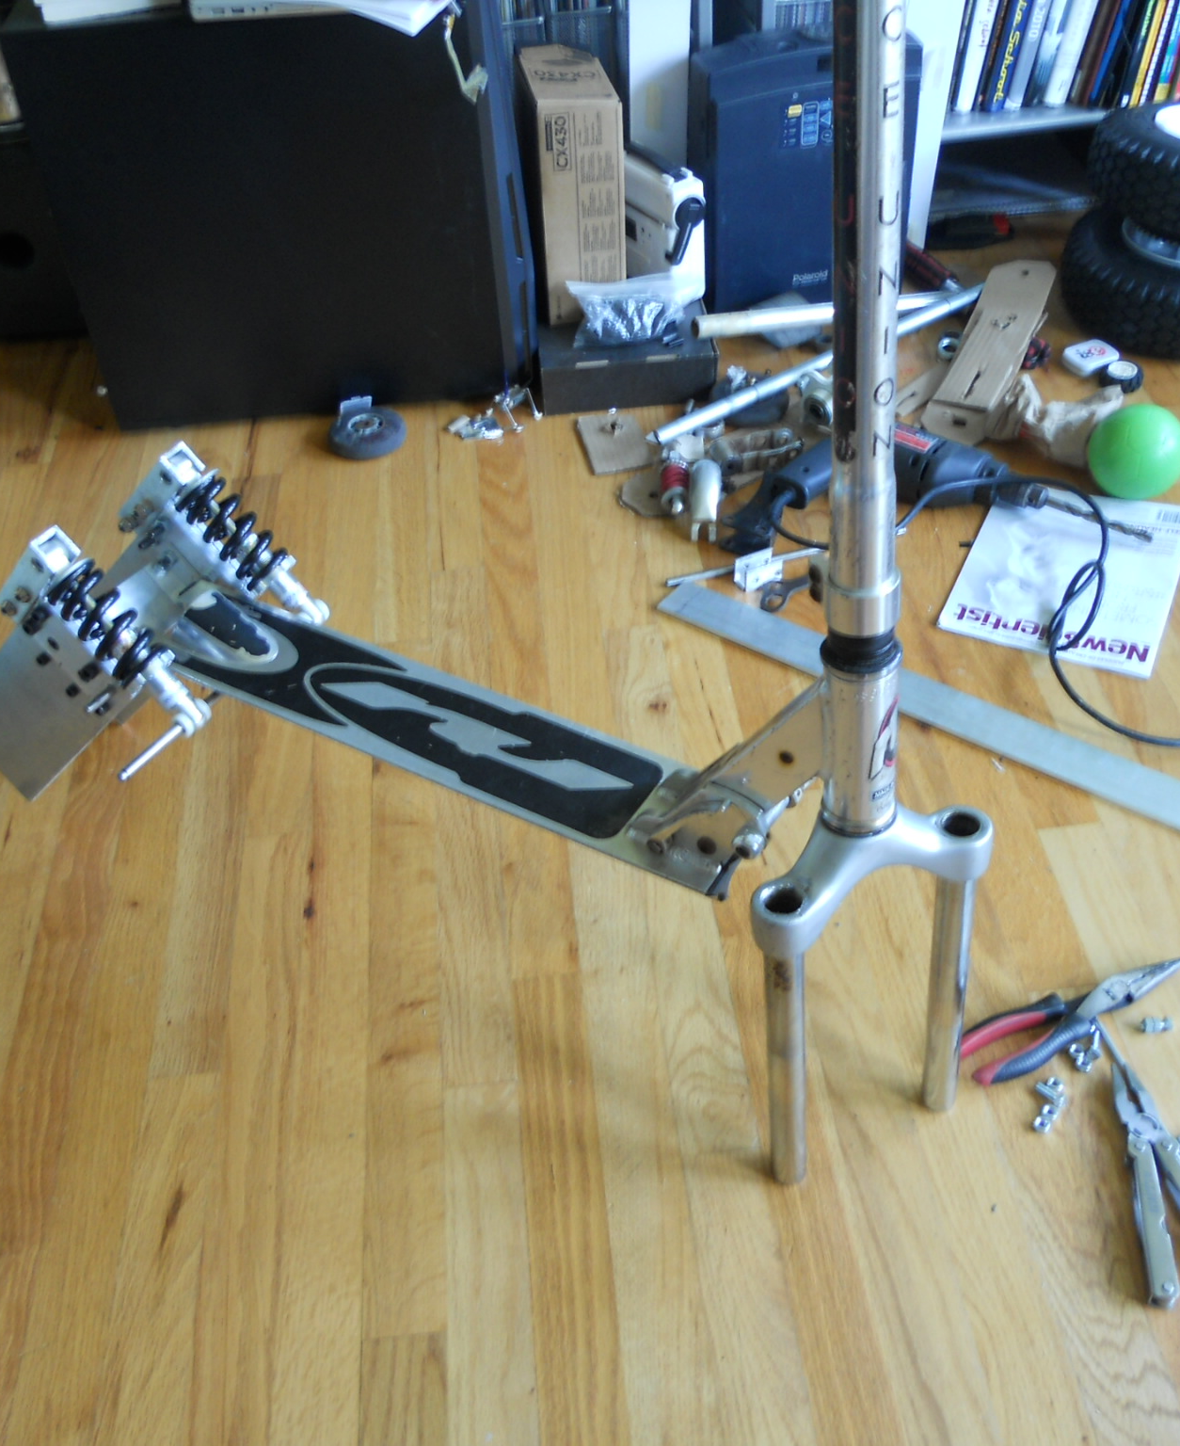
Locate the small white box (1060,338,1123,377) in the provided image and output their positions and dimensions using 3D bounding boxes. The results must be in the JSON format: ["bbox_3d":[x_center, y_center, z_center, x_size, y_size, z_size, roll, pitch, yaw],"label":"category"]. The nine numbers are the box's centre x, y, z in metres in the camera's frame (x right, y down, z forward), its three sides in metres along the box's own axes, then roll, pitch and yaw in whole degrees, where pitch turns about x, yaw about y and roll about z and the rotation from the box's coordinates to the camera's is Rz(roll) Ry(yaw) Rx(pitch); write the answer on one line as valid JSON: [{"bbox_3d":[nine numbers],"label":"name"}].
[{"bbox_3d":[0.608,-0.440,1.822,0.057,0.015,0.044,-21,46,-16],"label":"small white box"}]

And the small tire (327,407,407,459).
[{"bbox_3d":[-0.264,-0.346,1.787,0.090,0.027,0.090,-5,43,0],"label":"small tire"}]

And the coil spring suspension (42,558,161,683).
[{"bbox_3d":[-0.387,-0.080,1.193,0.092,0.048,0.048,52,57,-7],"label":"coil spring suspension"}]

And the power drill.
[{"bbox_3d":[0.330,-0.241,1.536,0.260,0.070,0.171,19,37,20],"label":"power drill"}]

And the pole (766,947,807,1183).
[{"bbox_3d":[0.132,0.234,1.004,0.026,0.220,0.026,-7,34,0],"label":"pole"}]

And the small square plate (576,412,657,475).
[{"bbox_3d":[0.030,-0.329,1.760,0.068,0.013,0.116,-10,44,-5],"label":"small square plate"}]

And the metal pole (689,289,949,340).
[{"bbox_3d":[0.297,-0.509,1.861,0.377,0.026,0.026,-12,43,-21],"label":"metal pole"}]

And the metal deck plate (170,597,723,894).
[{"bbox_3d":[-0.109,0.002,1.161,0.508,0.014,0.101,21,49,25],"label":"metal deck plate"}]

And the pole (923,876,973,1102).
[{"bbox_3d":[0.236,0.178,0.999,0.025,0.250,0.025,-7,41,3],"label":"pole"}]

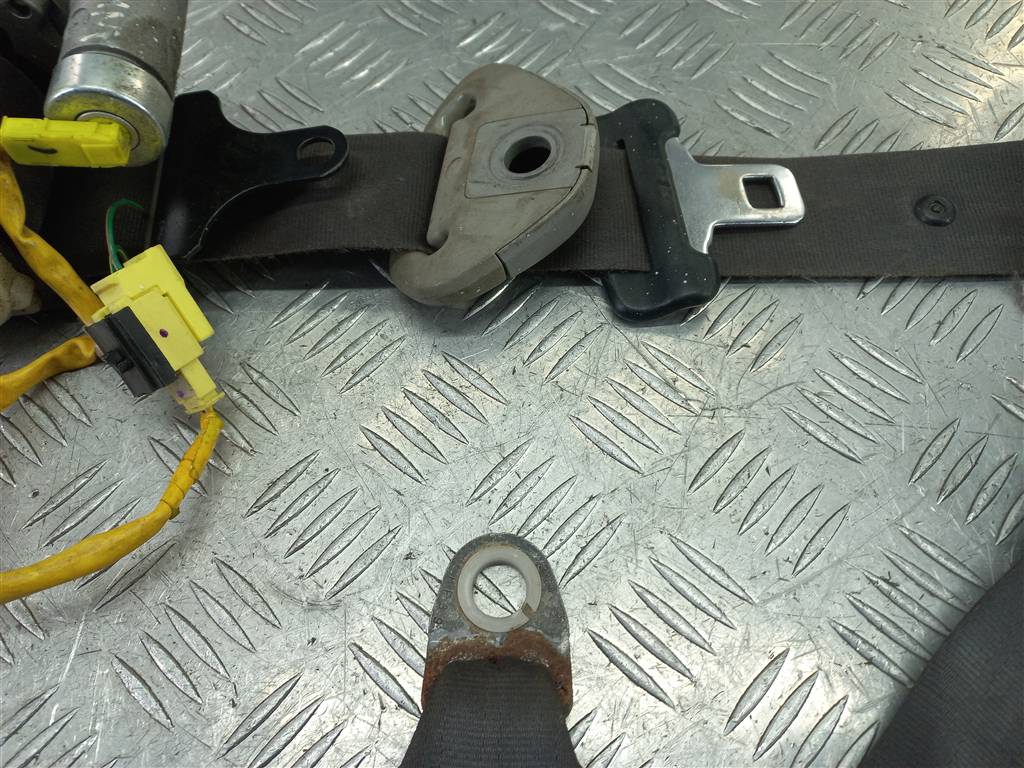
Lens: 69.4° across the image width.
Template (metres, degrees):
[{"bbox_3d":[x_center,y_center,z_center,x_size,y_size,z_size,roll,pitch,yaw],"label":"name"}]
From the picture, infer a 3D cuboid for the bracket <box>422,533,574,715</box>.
[{"bbox_3d":[-0.003,0.053,0.169,0.032,0.009,0.040,0,62,2],"label":"bracket"}]

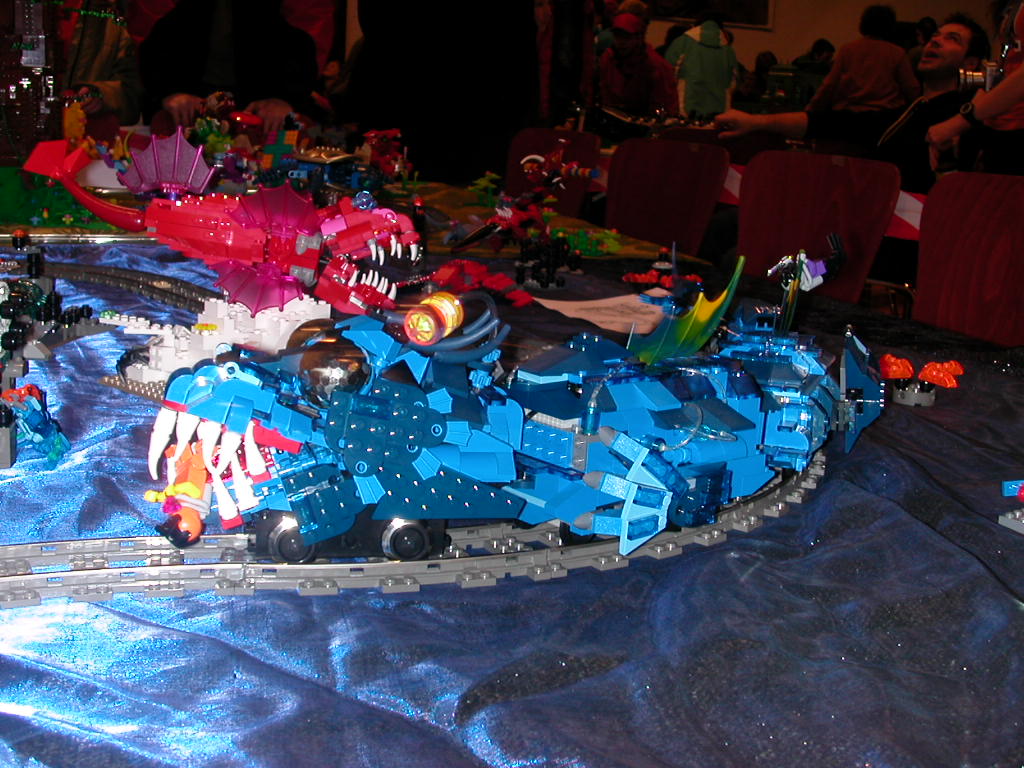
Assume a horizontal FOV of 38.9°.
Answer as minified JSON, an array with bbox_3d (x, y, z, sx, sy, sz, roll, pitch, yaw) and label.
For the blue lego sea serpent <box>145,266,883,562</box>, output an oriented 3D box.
[{"bbox_3d":[0.052,0.005,0.698,0.445,0.118,0.127,-5,14,-34],"label":"blue lego sea serpent"}]

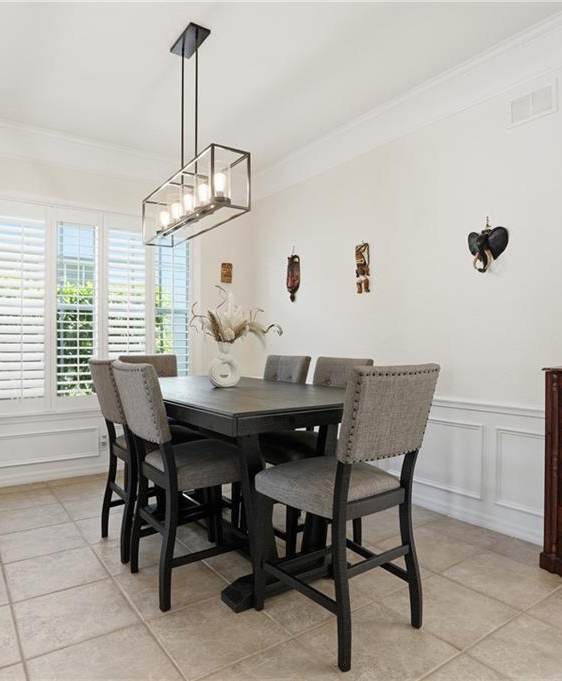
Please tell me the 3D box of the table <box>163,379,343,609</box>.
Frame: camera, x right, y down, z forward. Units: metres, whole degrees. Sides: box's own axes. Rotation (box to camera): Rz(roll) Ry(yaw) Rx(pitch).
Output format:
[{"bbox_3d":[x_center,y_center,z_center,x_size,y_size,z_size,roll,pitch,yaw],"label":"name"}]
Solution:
[{"bbox_3d":[-0.309,0.737,2.673,1.040,0.914,1.910,1,-1,-35],"label":"table"}]

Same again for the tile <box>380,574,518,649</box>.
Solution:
[{"bbox_3d":[0.747,1.198,2.046,0.450,0.012,0.450,1,-1,-36],"label":"tile"}]

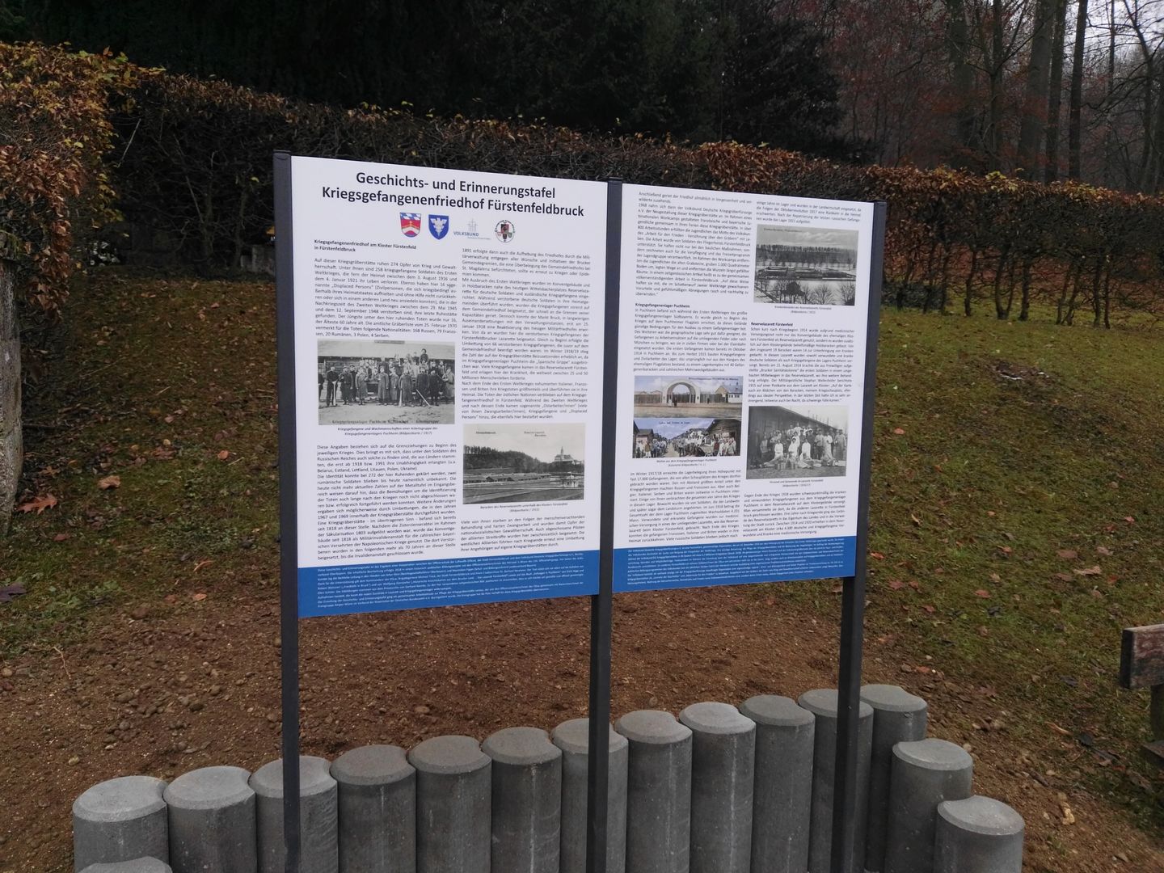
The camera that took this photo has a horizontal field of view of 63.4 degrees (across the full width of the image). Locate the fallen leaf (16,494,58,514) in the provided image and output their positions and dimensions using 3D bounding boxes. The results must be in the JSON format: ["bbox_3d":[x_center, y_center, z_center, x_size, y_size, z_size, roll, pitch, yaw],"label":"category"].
[{"bbox_3d":[-2.015,0.252,3.480,0.100,0.028,0.155,19,23,36],"label":"fallen leaf"}]

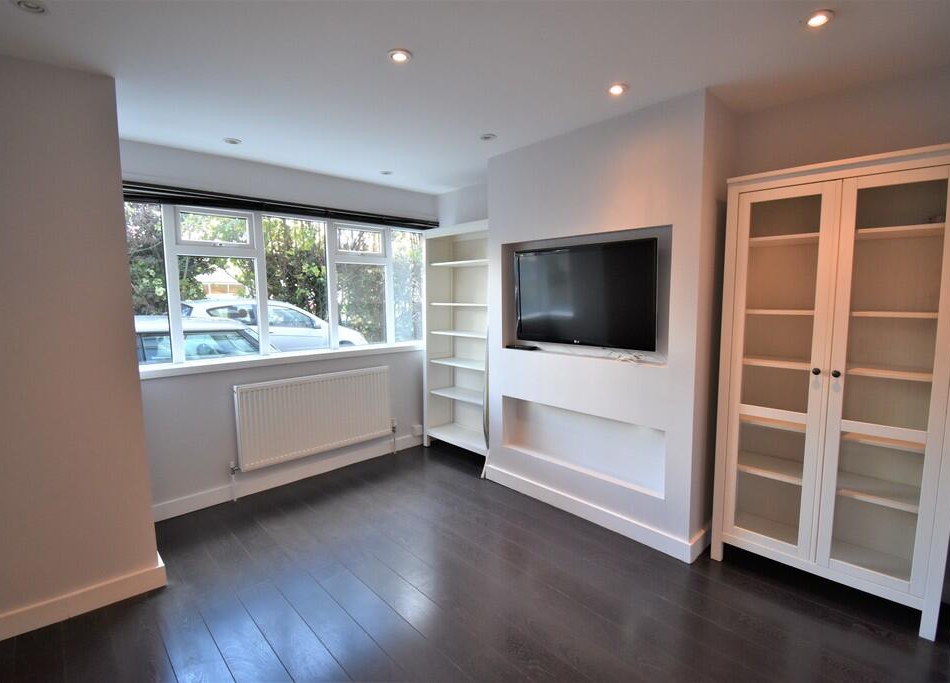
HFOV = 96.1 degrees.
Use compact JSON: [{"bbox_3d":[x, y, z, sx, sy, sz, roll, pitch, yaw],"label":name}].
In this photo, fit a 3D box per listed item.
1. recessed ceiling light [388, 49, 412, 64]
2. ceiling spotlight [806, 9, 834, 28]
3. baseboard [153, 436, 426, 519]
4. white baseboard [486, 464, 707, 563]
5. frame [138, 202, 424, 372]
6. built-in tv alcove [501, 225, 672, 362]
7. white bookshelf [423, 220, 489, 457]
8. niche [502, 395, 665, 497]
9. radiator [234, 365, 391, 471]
[{"bbox_3d":[-0.305,-1.152,1.738,0.098,0.030,0.098,-1,6,0],"label":"recessed ceiling light"},{"bbox_3d":[1.211,-1.123,1.504,0.098,0.040,0.098,-6,8,-43],"label":"ceiling spotlight"},{"bbox_3d":[-1.270,1.026,3.476,2.300,0.110,0.030,-6,8,-43],"label":"baseboard"},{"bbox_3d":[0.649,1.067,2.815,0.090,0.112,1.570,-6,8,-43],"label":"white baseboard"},{"bbox_3d":[-1.324,-0.422,3.398,2.420,1.100,0.140,-6,8,-43],"label":"frame"},{"bbox_3d":[0.698,-0.283,2.744,0.250,0.747,1.207,-6,8,-43],"label":"built-in tv alcove"},{"bbox_3d":[-0.032,0.056,3.767,0.370,1.970,0.900,-6,8,-43],"label":"white bookshelf"},{"bbox_3d":[0.686,0.629,2.815,0.180,0.390,1.215,-6,8,-43],"label":"niche"},{"bbox_3d":[-1.219,0.564,3.393,1.210,0.595,0.110,-6,8,-43],"label":"radiator"}]

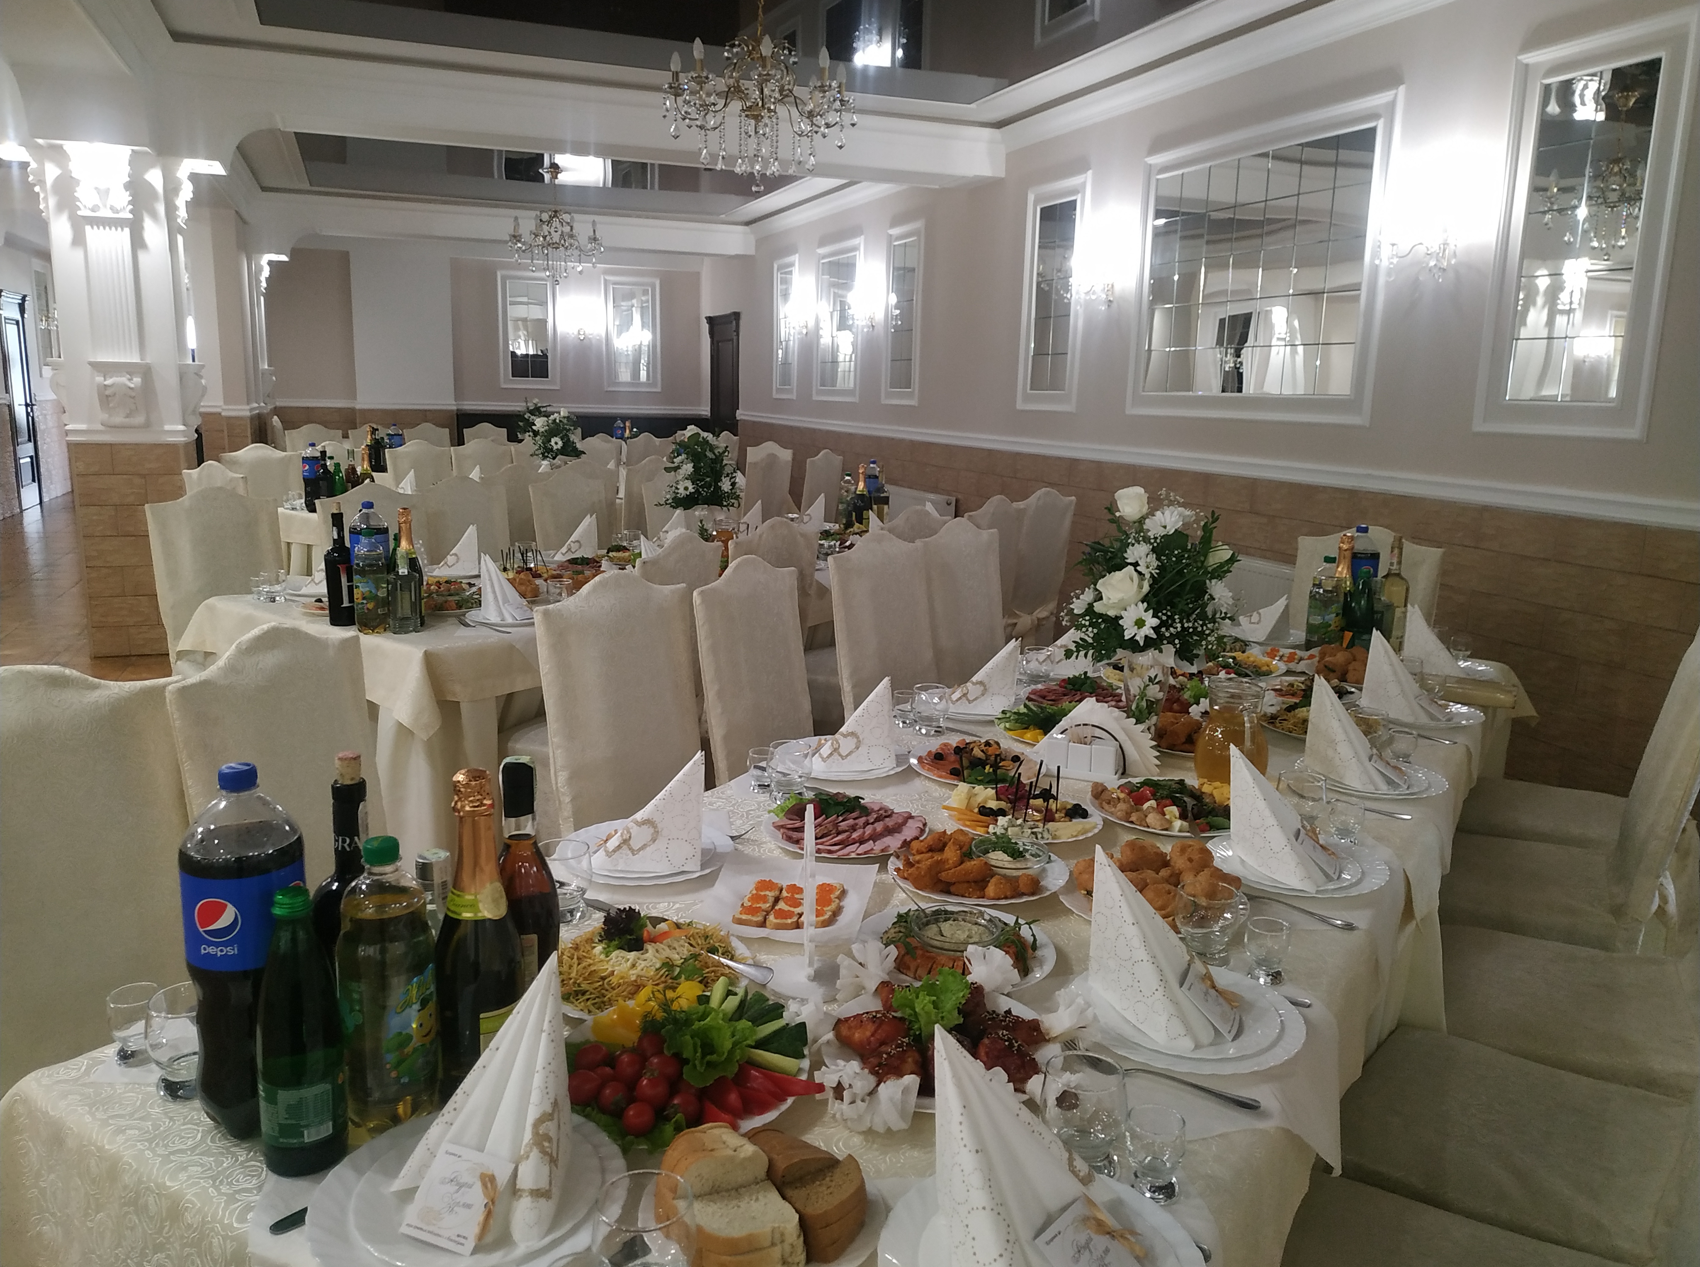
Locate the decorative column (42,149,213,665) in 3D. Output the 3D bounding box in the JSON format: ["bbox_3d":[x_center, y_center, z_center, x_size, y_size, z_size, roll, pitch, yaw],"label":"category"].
[{"bbox_3d":[-3.608,-1.103,5.951,0.680,2.390,0.680,-4,13,-21],"label":"decorative column"}]

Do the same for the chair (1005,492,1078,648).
[{"bbox_3d":[0.585,-0.119,5.079,0.530,1.035,0.440,9,14,33],"label":"chair"}]

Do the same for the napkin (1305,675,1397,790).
[{"bbox_3d":[0.845,0.157,1.984,0.135,0.165,0.120,9,14,33],"label":"napkin"}]

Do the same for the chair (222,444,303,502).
[{"bbox_3d":[-2.981,-0.458,6.295,0.520,1.068,0.440,9,14,33],"label":"chair"}]

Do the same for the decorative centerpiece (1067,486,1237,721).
[{"bbox_3d":[0.622,-0.048,2.382,0.350,0.495,0.360,9,14,31],"label":"decorative centerpiece"}]

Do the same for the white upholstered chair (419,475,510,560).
[{"bbox_3d":[-1.400,-0.108,4.760,0.530,1.020,0.460,9,14,32],"label":"white upholstered chair"}]

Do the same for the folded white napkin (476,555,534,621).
[{"bbox_3d":[-0.990,-0.130,3.318,0.150,0.166,0.135,9,14,33],"label":"folded white napkin"}]

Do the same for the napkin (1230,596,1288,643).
[{"bbox_3d":[1.123,-0.051,3.235,0.150,0.135,0.150,9,14,33],"label":"napkin"}]

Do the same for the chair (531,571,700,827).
[{"bbox_3d":[-0.326,0.388,2.522,0.560,1.010,0.460,10,15,35],"label":"chair"}]

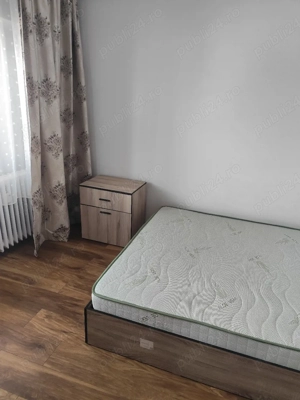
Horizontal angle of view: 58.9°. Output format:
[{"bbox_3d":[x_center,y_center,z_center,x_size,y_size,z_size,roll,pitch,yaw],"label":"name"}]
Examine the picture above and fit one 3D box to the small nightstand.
[{"bbox_3d":[-0.355,0.112,2.644,0.528,0.570,0.375,9,21,17],"label":"small nightstand"}]

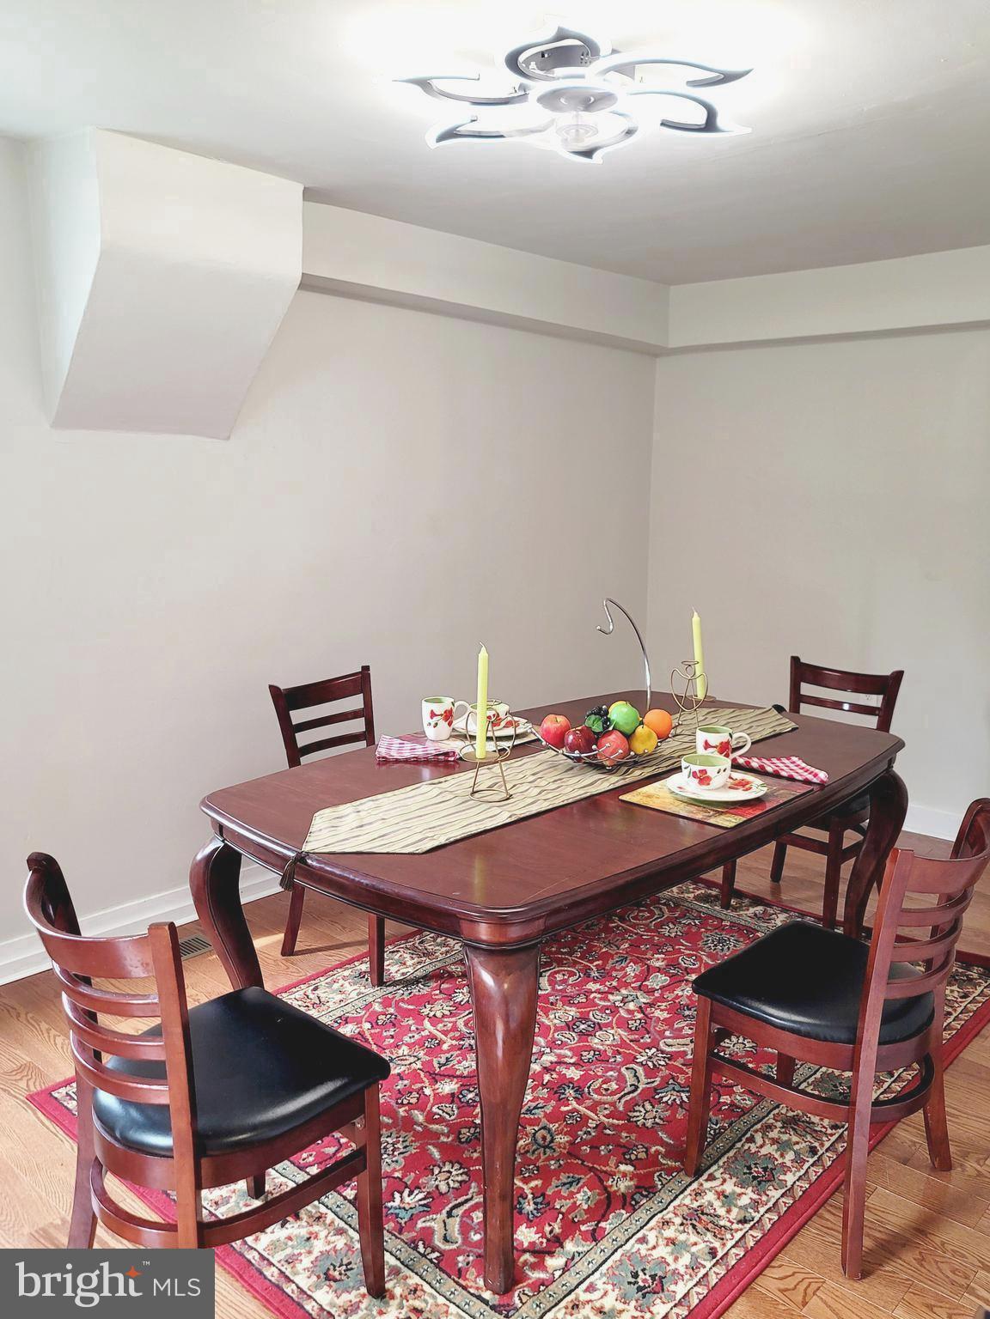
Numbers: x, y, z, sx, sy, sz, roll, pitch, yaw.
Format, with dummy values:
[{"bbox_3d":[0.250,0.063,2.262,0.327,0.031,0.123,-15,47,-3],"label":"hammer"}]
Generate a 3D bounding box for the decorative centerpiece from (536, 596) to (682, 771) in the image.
[{"bbox_3d":[0.290,0.059,2.481,0.370,0.420,0.375,0,10,0],"label":"decorative centerpiece"}]

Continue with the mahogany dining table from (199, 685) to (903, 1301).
[{"bbox_3d":[0.253,0.647,2.558,1.094,0.765,1.845,10,14,44],"label":"mahogany dining table"}]

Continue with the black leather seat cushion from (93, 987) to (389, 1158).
[{"bbox_3d":[-0.479,0.741,1.714,0.420,0.058,0.415,9,13,42],"label":"black leather seat cushion"}]

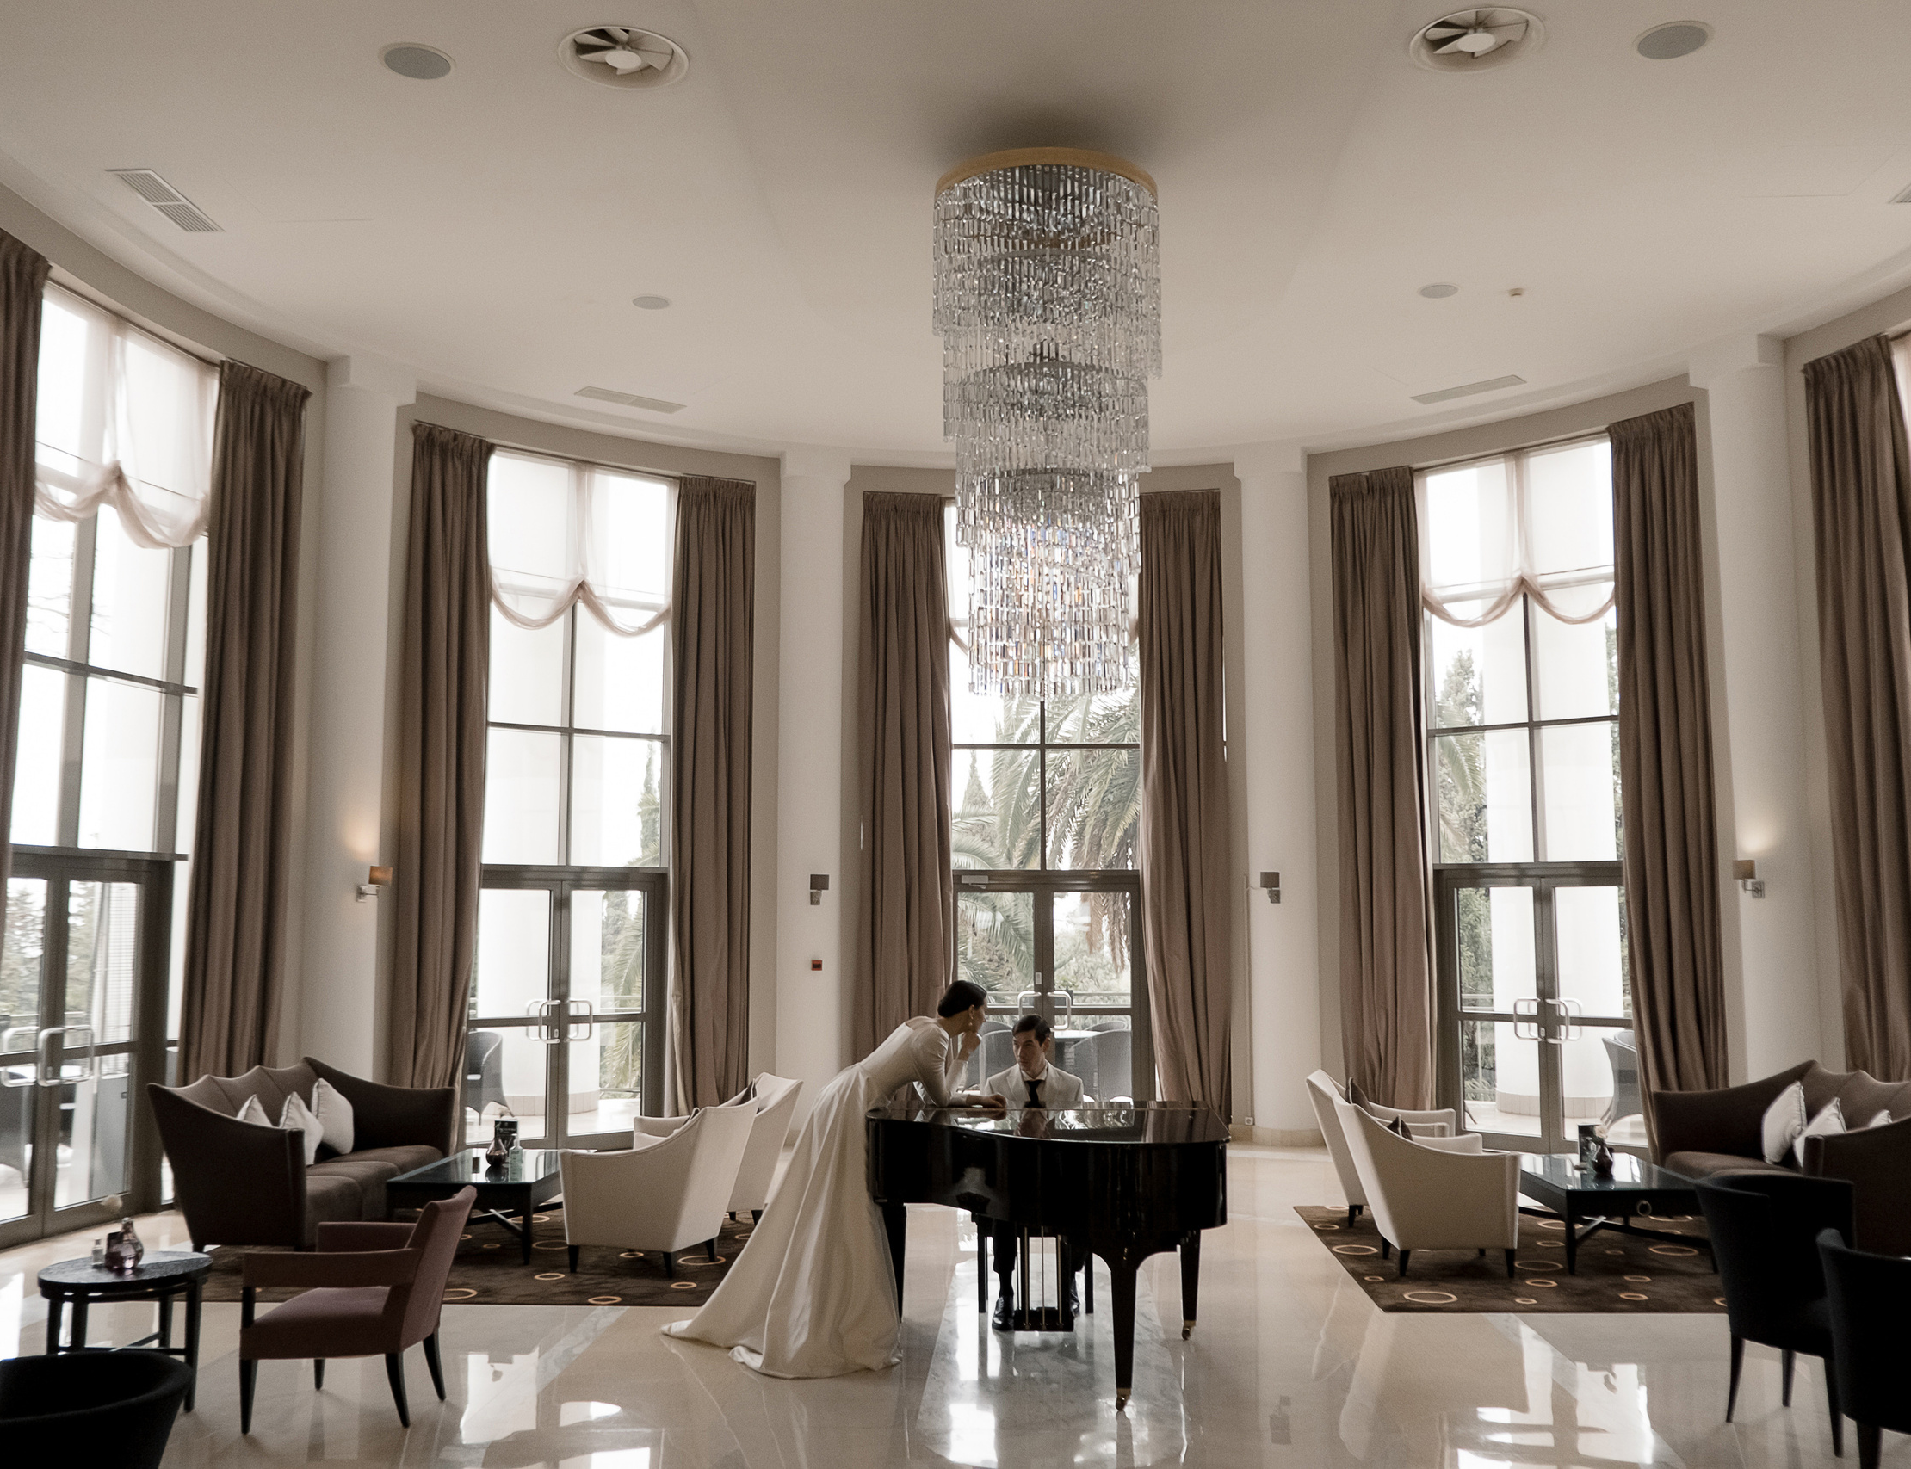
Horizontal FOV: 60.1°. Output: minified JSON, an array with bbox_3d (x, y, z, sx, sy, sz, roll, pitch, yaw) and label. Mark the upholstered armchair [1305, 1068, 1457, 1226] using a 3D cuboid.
[{"bbox_3d":[2.655,2.566,10.271,0.851,0.870,0.752,-2,-7,19],"label":"upholstered armchair"}]

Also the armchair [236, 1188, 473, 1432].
[{"bbox_3d":[-2.165,2.106,6.140,0.750,0.790,0.630,-1,-7,3],"label":"armchair"}]

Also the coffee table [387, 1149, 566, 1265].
[{"bbox_3d":[-2.625,2.685,9.458,0.800,0.430,1.300,0,-6,2],"label":"coffee table"}]

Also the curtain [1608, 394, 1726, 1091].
[{"bbox_3d":[5.065,0.387,11.726,0.190,5.447,0.706,5,-8,-36],"label":"curtain"}]

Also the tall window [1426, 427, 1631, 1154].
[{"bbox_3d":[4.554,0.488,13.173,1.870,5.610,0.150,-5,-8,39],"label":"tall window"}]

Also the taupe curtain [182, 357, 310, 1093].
[{"bbox_3d":[-4.939,0.287,11.566,0.198,5.737,0.762,-3,-7,26],"label":"taupe curtain"}]

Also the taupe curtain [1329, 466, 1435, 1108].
[{"bbox_3d":[3.573,0.551,13.847,0.780,5.640,0.250,-4,-7,30],"label":"taupe curtain"}]

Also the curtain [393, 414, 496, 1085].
[{"bbox_3d":[-3.750,0.450,12.082,0.190,5.447,0.720,-6,-9,41],"label":"curtain"}]

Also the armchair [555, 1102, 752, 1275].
[{"bbox_3d":[-1.569,2.420,8.874,0.831,0.870,0.752,-2,-7,17],"label":"armchair"}]

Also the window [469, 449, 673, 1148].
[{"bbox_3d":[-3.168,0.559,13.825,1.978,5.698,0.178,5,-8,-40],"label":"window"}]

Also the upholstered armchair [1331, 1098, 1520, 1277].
[{"bbox_3d":[2.436,2.360,8.707,0.880,0.850,0.700,0,-7,0],"label":"upholstered armchair"}]

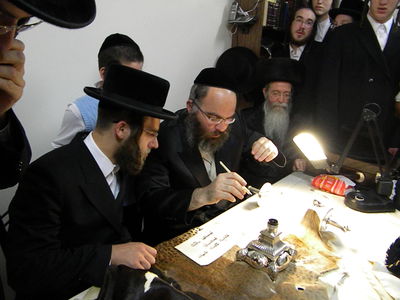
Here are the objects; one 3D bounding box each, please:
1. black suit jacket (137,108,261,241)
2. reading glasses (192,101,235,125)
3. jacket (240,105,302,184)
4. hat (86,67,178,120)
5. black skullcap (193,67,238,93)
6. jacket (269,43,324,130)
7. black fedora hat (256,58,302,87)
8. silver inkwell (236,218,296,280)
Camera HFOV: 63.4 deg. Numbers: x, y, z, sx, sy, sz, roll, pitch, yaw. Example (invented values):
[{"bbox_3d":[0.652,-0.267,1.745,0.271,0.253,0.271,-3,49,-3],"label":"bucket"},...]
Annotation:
[{"bbox_3d":[-0.002,0.097,1.390,0.520,0.590,0.430,-19,29,-39],"label":"black suit jacket"},{"bbox_3d":[0.053,-0.160,1.290,0.140,0.050,0.140,5,34,-42],"label":"reading glasses"},{"bbox_3d":[0.436,0.026,1.870,0.500,0.600,0.380,-2,22,-5],"label":"jacket"},{"bbox_3d":[-0.229,-0.213,1.130,0.345,0.135,0.305,16,13,-11],"label":"hat"},{"bbox_3d":[0.064,-0.277,1.290,0.170,0.090,0.180,20,19,-7],"label":"black skullcap"},{"bbox_3d":[0.669,-0.340,2.220,0.480,0.750,0.300,3,22,8],"label":"jacket"},{"bbox_3d":[0.450,-0.439,1.820,0.275,0.135,0.300,-3,22,-6],"label":"black fedora hat"},{"bbox_3d":[0.219,0.291,1.018,0.138,0.138,0.138,20,29,40],"label":"silver inkwell"}]

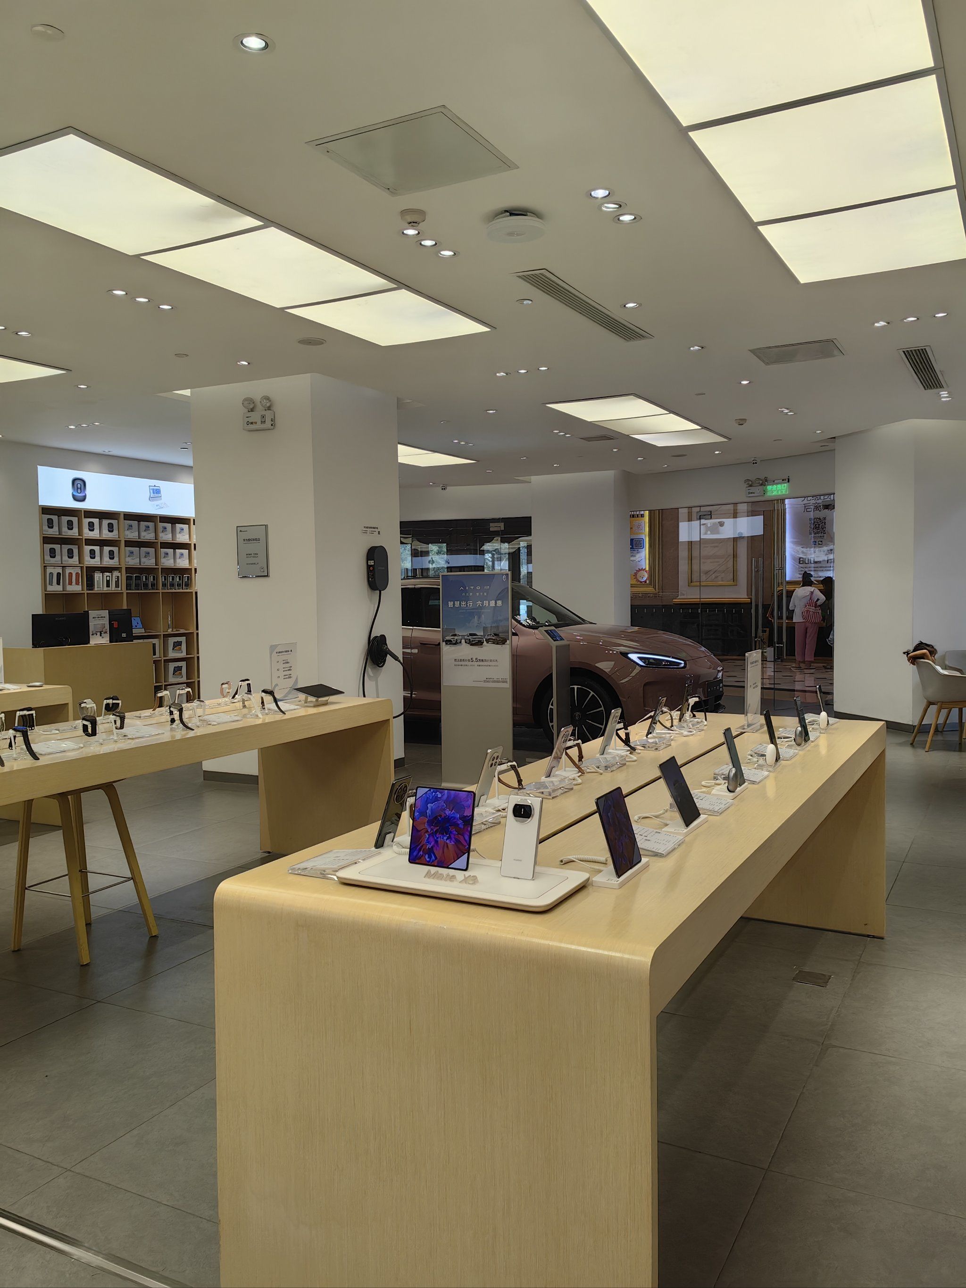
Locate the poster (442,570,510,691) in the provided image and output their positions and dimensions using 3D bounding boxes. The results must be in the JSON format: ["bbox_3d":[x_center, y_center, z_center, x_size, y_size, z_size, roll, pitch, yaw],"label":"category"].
[{"bbox_3d":[-0.049,-0.102,7.456,0.590,0.850,0.045,1,3,28],"label":"poster"}]

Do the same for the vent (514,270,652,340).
[{"bbox_3d":[0.619,-1.895,5.685,0.200,0.030,1.620,1,4,28],"label":"vent"}]

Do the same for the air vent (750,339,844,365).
[{"bbox_3d":[2.140,-1.978,6.803,0.550,0.030,0.540,1,4,28],"label":"air vent"}]

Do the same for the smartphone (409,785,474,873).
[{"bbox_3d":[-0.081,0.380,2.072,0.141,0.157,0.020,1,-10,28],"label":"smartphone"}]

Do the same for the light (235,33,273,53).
[{"bbox_3d":[-0.673,-1.775,2.950,0.109,0.035,0.109,-1,3,0],"label":"light"}]

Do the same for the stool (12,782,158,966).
[{"bbox_3d":[-1.711,0.895,4.291,0.430,0.780,0.430,1,3,28],"label":"stool"}]

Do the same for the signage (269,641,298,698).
[{"bbox_3d":[-1.026,0.143,5.216,0.060,0.290,0.220,1,4,28],"label":"signage"}]

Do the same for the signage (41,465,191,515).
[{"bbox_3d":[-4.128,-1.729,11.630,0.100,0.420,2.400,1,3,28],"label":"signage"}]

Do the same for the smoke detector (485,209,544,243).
[{"bbox_3d":[0.141,-1.770,4.268,0.245,0.070,0.245,-1,3,0],"label":"smoke detector"}]

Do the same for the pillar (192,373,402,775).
[{"bbox_3d":[-1.470,-0.479,8.208,1.165,3.100,1.165,1,3,28],"label":"pillar"}]

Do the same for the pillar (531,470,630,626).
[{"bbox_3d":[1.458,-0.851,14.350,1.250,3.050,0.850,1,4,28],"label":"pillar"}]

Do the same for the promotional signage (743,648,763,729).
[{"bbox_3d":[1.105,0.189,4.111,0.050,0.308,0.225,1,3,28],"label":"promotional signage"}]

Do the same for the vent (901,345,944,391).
[{"bbox_3d":[3.257,-2.025,7.392,0.200,0.030,1.650,1,4,28],"label":"vent"}]

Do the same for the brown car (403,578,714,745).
[{"bbox_3d":[0.070,0.111,10.317,4.770,1.610,1.930,1,4,32],"label":"brown car"}]

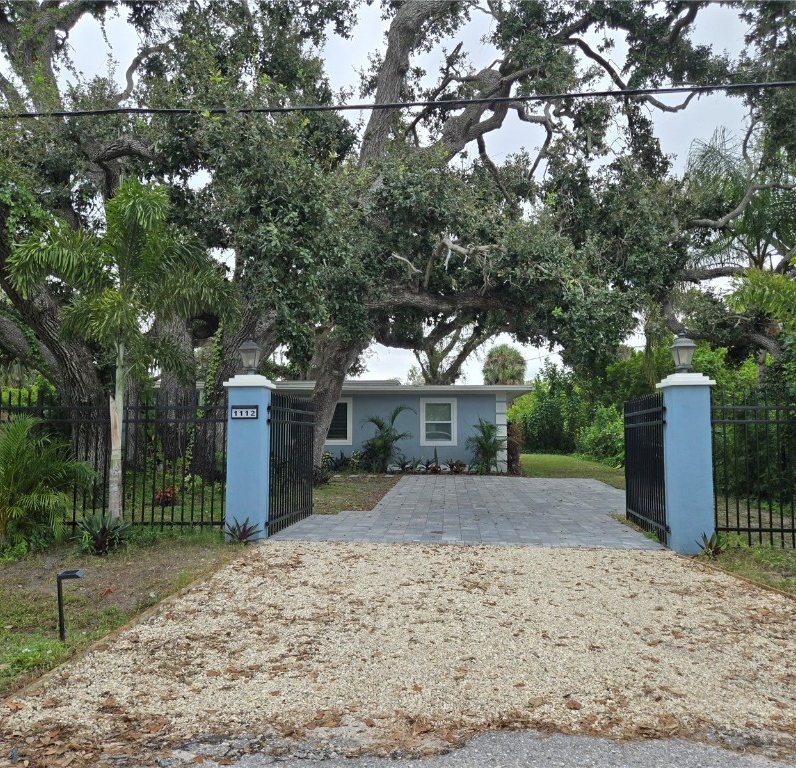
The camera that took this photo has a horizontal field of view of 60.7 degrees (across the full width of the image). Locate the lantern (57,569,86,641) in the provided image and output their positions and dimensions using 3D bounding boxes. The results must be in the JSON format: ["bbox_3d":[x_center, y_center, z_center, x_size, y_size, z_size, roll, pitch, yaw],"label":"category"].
[{"bbox_3d":[-2.080,1.417,4.366,0.165,0.445,0.120,2,-5,-18],"label":"lantern"}]

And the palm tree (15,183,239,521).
[{"bbox_3d":[-3.347,-0.323,8.303,2.700,4.400,2.500,0,-5,6],"label":"palm tree"}]

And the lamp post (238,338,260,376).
[{"bbox_3d":[-1.811,-0.314,8.386,0.235,0.435,0.235,0,-5,6],"label":"lamp post"}]

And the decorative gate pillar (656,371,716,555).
[{"bbox_3d":[3.293,0.885,7.721,0.475,1.995,0.475,0,-5,6],"label":"decorative gate pillar"}]

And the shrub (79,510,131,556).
[{"bbox_3d":[-3.162,1.579,7.299,0.560,0.470,0.520,0,-5,6],"label":"shrub"}]

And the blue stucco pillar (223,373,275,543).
[{"bbox_3d":[-1.813,0.891,8.291,0.475,1.983,0.475,0,-5,6],"label":"blue stucco pillar"}]

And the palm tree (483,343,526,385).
[{"bbox_3d":[7.192,1.039,45.698,3.000,7.713,3.000,0,-5,6],"label":"palm tree"}]

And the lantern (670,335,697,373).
[{"bbox_3d":[3.296,-0.327,7.817,0.235,0.435,0.235,0,-5,6],"label":"lantern"}]

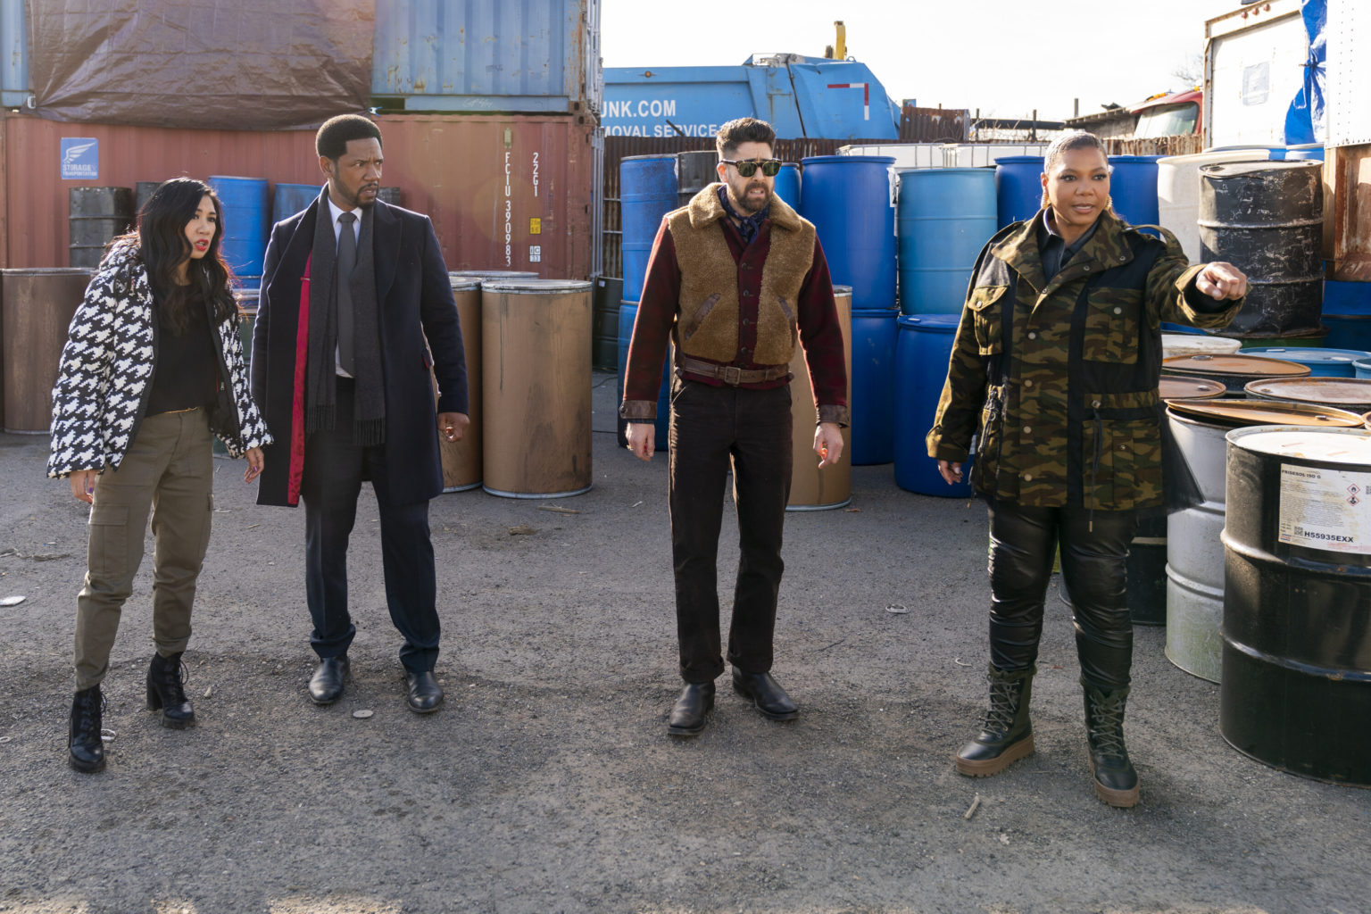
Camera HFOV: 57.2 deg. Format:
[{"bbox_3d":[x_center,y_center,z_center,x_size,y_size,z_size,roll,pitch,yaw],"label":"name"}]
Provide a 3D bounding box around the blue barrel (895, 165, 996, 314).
[{"bbox_3d":[1.577,-1.281,7.550,0.585,0.890,0.585,0,9,0],"label":"blue barrel"}]

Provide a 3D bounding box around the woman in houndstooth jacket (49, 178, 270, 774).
[{"bbox_3d":[-1.503,0.021,3.580,0.600,1.620,0.440,-10,15,-44],"label":"woman in houndstooth jacket"}]

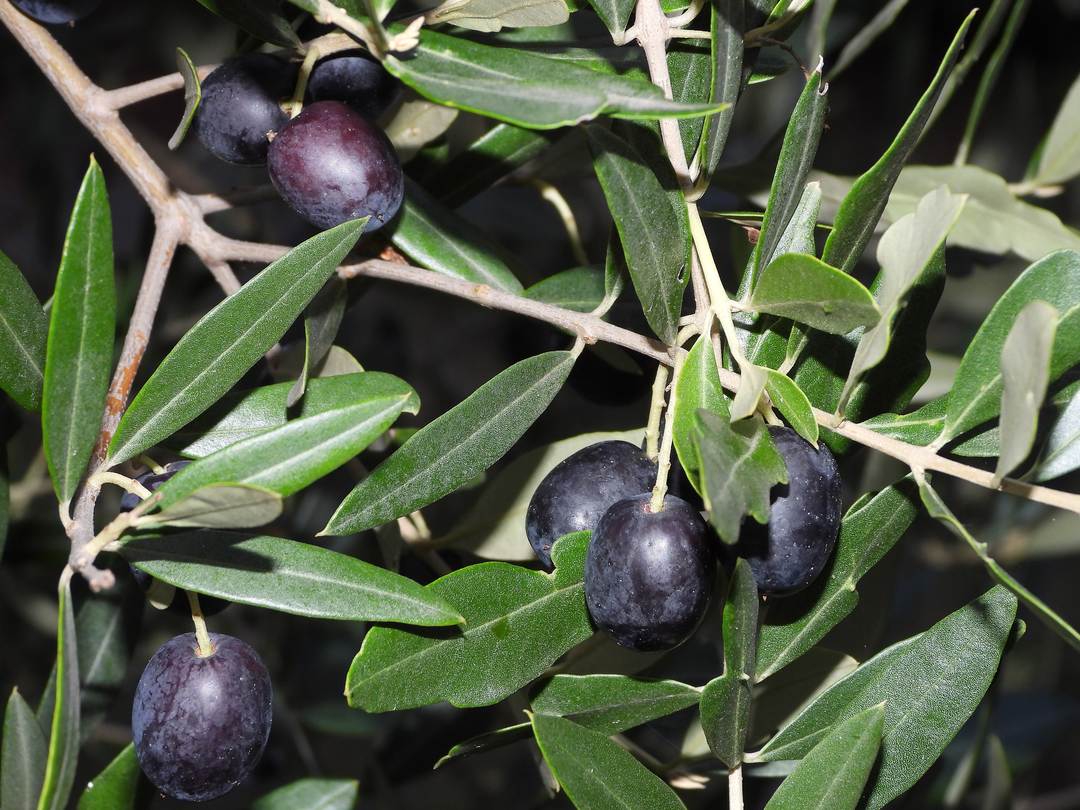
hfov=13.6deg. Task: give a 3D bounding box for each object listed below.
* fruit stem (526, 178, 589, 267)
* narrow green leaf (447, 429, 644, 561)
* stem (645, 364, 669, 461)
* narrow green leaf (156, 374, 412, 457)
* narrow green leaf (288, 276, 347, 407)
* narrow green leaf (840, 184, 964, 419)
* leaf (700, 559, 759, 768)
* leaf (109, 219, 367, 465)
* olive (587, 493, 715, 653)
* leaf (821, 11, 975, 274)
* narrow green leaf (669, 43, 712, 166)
[{"bbox_3d":[0.003,-0.026,0.660,0.004,0.016,0.003,-31,0,0],"label":"fruit stem"},{"bbox_3d":[0.003,0.013,0.642,0.041,0.015,0.004,-16,0,-6],"label":"narrow green leaf"},{"bbox_3d":[0.017,0.001,0.652,0.002,0.015,0.002,7,19,0],"label":"stem"},{"bbox_3d":[-0.037,0.003,0.657,0.039,0.011,0.004,-10,-34,7],"label":"narrow green leaf"},{"bbox_3d":[-0.032,-0.009,0.647,0.004,0.007,0.025,-21,38,39],"label":"narrow green leaf"},{"bbox_3d":[0.051,-0.014,0.641,0.009,0.040,0.004,37,29,19],"label":"narrow green leaf"},{"bbox_3d":[0.027,0.036,0.637,0.008,0.030,0.004,-1,-12,16],"label":"leaf"},{"bbox_3d":[-0.043,-0.009,0.641,0.011,0.052,0.003,50,15,12],"label":"leaf"},{"bbox_3d":[0.016,0.024,0.650,0.019,0.024,0.019,2,27,0],"label":"olive"},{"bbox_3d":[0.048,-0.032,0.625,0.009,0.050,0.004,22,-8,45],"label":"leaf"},{"bbox_3d":[0.023,-0.045,0.662,0.008,0.023,0.003,5,-12,1],"label":"narrow green leaf"}]

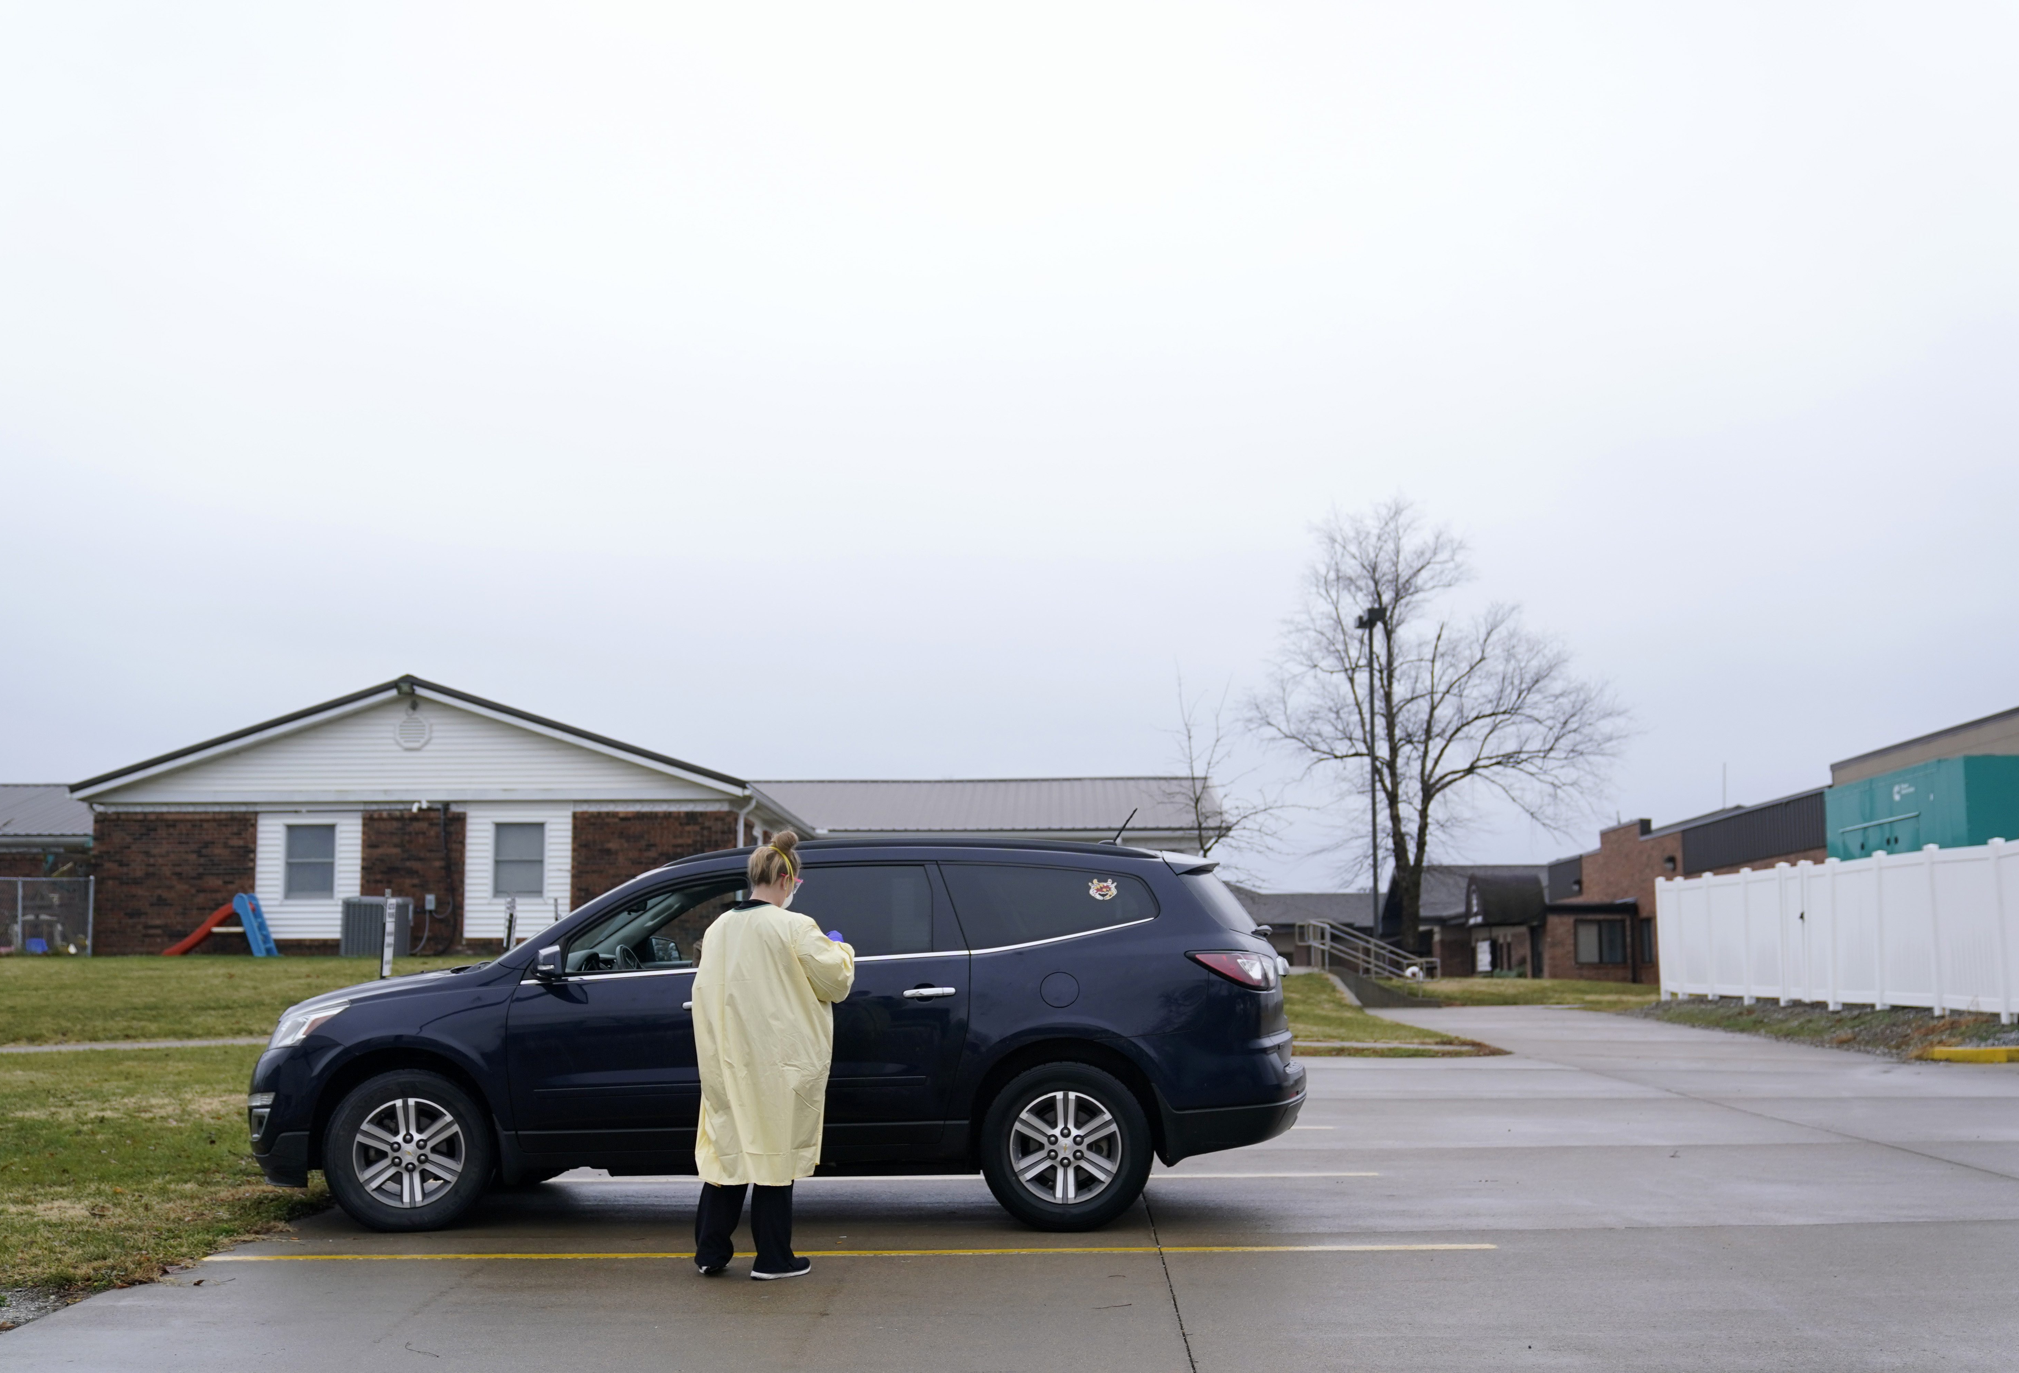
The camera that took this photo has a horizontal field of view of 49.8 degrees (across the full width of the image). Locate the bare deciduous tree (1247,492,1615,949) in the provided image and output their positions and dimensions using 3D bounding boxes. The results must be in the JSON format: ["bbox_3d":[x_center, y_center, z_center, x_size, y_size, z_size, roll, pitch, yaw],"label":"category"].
[{"bbox_3d":[12.200,1.350,62.000,10.600,13.300,10.200,0,-6,0],"label":"bare deciduous tree"}]

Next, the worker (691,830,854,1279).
[{"bbox_3d":[-0.960,1.480,8.880,0.560,1.780,0.480,-5,-8,40],"label":"worker"}]

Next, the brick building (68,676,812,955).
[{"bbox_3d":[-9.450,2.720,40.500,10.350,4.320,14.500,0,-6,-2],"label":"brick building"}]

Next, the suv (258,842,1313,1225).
[{"bbox_3d":[-1.140,1.705,10.860,5.170,1.780,2.000,-1,-6,4],"label":"suv"}]

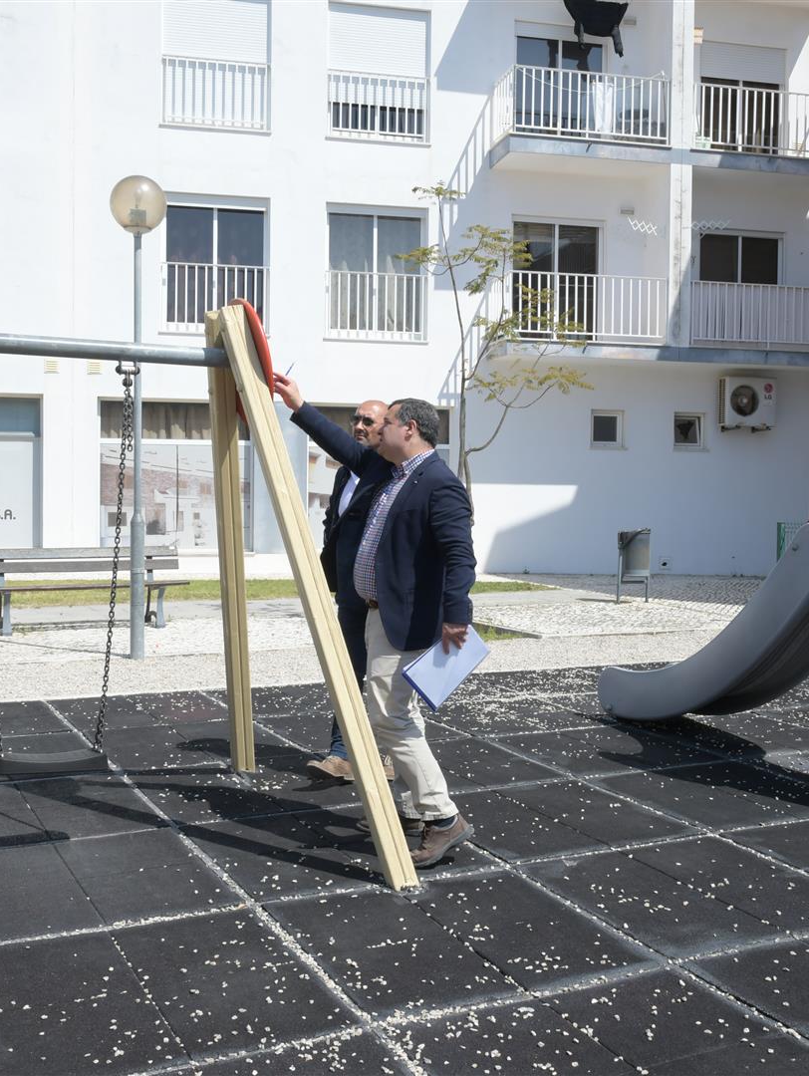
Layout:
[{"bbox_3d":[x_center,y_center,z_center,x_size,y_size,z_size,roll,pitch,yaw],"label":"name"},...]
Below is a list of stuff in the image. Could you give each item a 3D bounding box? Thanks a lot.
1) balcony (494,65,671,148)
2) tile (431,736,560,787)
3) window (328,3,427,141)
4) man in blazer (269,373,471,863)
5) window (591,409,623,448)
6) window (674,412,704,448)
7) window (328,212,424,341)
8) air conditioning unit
[{"bbox_3d":[2.643,-6.296,18.073,2.383,0.981,0.950,0,3,-13],"label":"balcony"},{"bbox_3d":[0.410,1.165,6.204,0.480,0.040,0.950,-1,4,-26],"label":"tile"},{"bbox_3d":[-0.381,-6.846,17.921,1.528,1.987,0.190,0,3,-13],"label":"window"},{"bbox_3d":[-0.121,0.295,4.821,0.754,1.892,0.600,0,2,-14],"label":"man in blazer"},{"bbox_3d":[3.084,-1.658,18.445,0.533,0.585,0.120,0,2,-13],"label":"window"},{"bbox_3d":[4.410,-1.666,18.750,0.519,0.556,0.120,0,2,-13],"label":"window"},{"bbox_3d":[-0.424,-3.874,18.049,1.495,1.885,0.190,0,3,-13],"label":"window"},{"bbox_3d":[5.411,-2.118,19.162,0.869,0.785,0.320,0,3,-13],"label":"air conditioning unit"}]

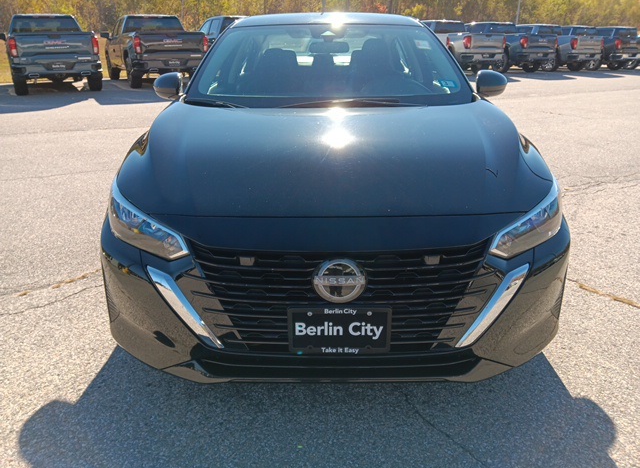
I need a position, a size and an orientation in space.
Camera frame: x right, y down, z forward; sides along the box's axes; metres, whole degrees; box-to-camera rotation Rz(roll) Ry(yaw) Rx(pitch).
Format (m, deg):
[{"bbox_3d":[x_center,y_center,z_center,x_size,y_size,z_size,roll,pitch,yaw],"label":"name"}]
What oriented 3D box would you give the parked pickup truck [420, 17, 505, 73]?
[{"bbox_3d":[4.936,-7.899,20.242,2.100,1.930,5.880,-11,25,-24],"label":"parked pickup truck"}]

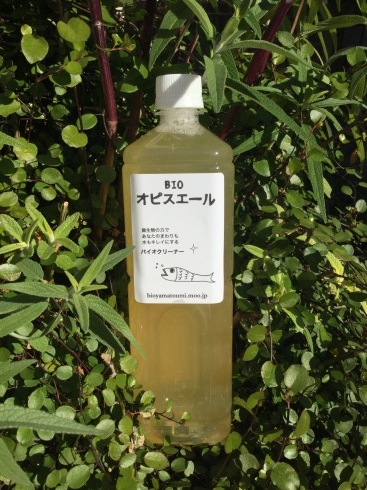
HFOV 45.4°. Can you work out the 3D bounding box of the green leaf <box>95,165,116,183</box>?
[{"bbox_3d":[-0.062,-0.057,0.352,0.017,0.015,0.003,6,-21,0],"label":"green leaf"}]

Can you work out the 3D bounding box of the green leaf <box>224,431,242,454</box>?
[{"bbox_3d":[0.036,0.144,0.320,0.011,0.004,0.017,26,54,15],"label":"green leaf"}]

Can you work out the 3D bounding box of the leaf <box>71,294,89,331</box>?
[{"bbox_3d":[-0.066,0.043,0.284,0.010,0.004,0.030,-14,57,-11],"label":"leaf"}]

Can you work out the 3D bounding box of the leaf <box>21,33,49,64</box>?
[{"bbox_3d":[-0.120,-0.159,0.355,0.020,0.024,0.005,6,3,-23],"label":"leaf"}]

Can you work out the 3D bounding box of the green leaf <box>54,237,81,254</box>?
[{"bbox_3d":[-0.089,0.001,0.335,0.024,0.008,0.005,23,-19,16],"label":"green leaf"}]

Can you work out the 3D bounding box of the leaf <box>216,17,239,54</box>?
[{"bbox_3d":[0.033,-0.156,0.325,0.009,0.029,0.008,37,12,12],"label":"leaf"}]

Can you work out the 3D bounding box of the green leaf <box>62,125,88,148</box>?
[{"bbox_3d":[-0.089,-0.089,0.360,0.022,0.021,0.005,-11,-17,-4],"label":"green leaf"}]

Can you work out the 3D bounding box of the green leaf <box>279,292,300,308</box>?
[{"bbox_3d":[0.089,0.047,0.370,0.020,0.013,0.005,-24,-24,-5],"label":"green leaf"}]

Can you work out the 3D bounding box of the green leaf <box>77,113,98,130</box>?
[{"bbox_3d":[-0.078,-0.100,0.355,0.017,0.014,0.004,-30,2,-17],"label":"green leaf"}]

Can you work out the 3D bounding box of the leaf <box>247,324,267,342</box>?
[{"bbox_3d":[0.057,0.069,0.338,0.015,0.014,0.003,-18,-24,0],"label":"leaf"}]

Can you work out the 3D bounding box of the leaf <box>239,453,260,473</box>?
[{"bbox_3d":[0.049,0.161,0.325,0.013,0.005,0.014,-30,51,-19],"label":"leaf"}]

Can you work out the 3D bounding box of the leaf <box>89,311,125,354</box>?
[{"bbox_3d":[-0.055,0.061,0.312,0.010,0.009,0.045,-40,62,-17],"label":"leaf"}]

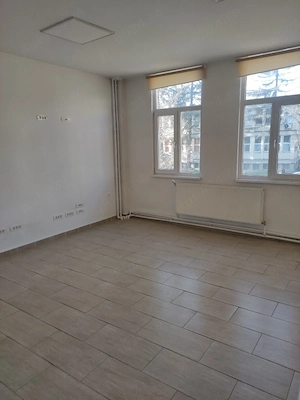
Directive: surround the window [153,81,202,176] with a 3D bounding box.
[{"bbox_3d":[0.526,-1.399,5.718,1.140,1.800,0.120,6,13,34],"label":"window"}]

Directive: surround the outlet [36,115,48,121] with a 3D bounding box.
[{"bbox_3d":[-1.820,-1.402,4.908,0.020,0.078,0.200,6,13,34],"label":"outlet"}]

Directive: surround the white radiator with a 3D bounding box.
[{"bbox_3d":[1.218,0.030,5.302,1.630,0.605,0.110,6,13,34],"label":"white radiator"}]

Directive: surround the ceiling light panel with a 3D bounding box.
[{"bbox_3d":[-0.890,-2.051,3.547,0.605,0.035,0.605,6,13,34],"label":"ceiling light panel"}]

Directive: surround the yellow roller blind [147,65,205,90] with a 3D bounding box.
[{"bbox_3d":[0.457,-2.291,5.438,1.270,0.265,0.075,6,13,34],"label":"yellow roller blind"}]

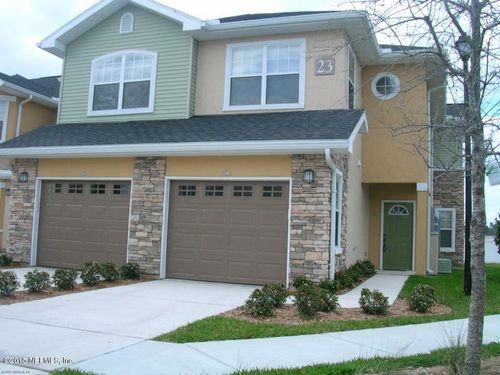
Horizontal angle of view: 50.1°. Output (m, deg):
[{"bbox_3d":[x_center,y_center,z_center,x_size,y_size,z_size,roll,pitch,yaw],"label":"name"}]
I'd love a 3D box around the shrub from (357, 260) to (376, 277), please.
[{"bbox_3d":[3.068,2.095,13.944,0.520,0.440,0.540,1,-6,20],"label":"shrub"}]

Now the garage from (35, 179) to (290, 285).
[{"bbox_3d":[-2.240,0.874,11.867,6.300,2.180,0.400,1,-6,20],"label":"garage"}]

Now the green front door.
[{"bbox_3d":[4.322,1.418,15.627,0.970,2.040,0.120,1,-6,20],"label":"green front door"}]

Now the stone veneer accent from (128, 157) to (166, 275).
[{"bbox_3d":[-2.211,0.641,11.795,0.780,2.620,0.300,1,-6,20],"label":"stone veneer accent"}]

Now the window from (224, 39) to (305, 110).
[{"bbox_3d":[0.338,-2.710,13.000,2.000,1.750,0.130,1,-6,20],"label":"window"}]

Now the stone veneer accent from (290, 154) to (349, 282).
[{"bbox_3d":[1.463,0.730,11.192,0.860,2.650,1.650,1,-6,20],"label":"stone veneer accent"}]

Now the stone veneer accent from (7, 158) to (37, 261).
[{"bbox_3d":[-5.523,0.586,13.128,0.740,2.600,0.300,1,-6,20],"label":"stone veneer accent"}]

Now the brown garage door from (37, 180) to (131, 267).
[{"bbox_3d":[-3.928,0.879,12.508,2.660,2.120,0.130,1,-6,20],"label":"brown garage door"}]

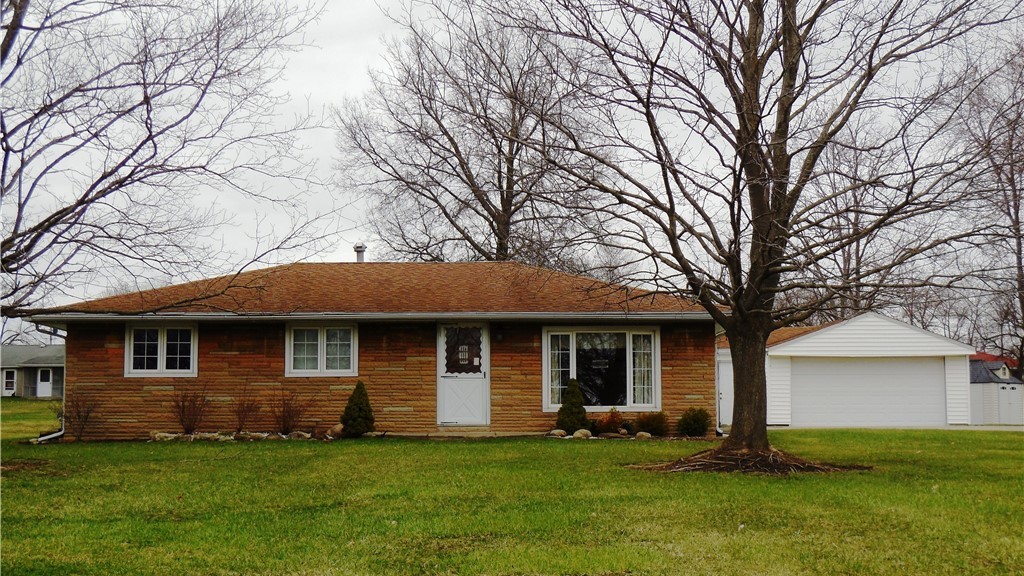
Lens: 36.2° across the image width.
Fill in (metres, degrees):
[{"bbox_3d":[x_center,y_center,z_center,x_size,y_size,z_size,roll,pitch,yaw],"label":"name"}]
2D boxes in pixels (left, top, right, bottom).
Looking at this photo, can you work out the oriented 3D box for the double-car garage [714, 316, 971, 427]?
[{"bbox_3d":[10.632,2.827,51.858,7.450,3.510,7.200,0,-5,0],"label":"double-car garage"}]

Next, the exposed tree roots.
[{"bbox_3d":[3.366,2.344,21.374,3.120,0.330,2.600,0,-5,0],"label":"exposed tree roots"}]

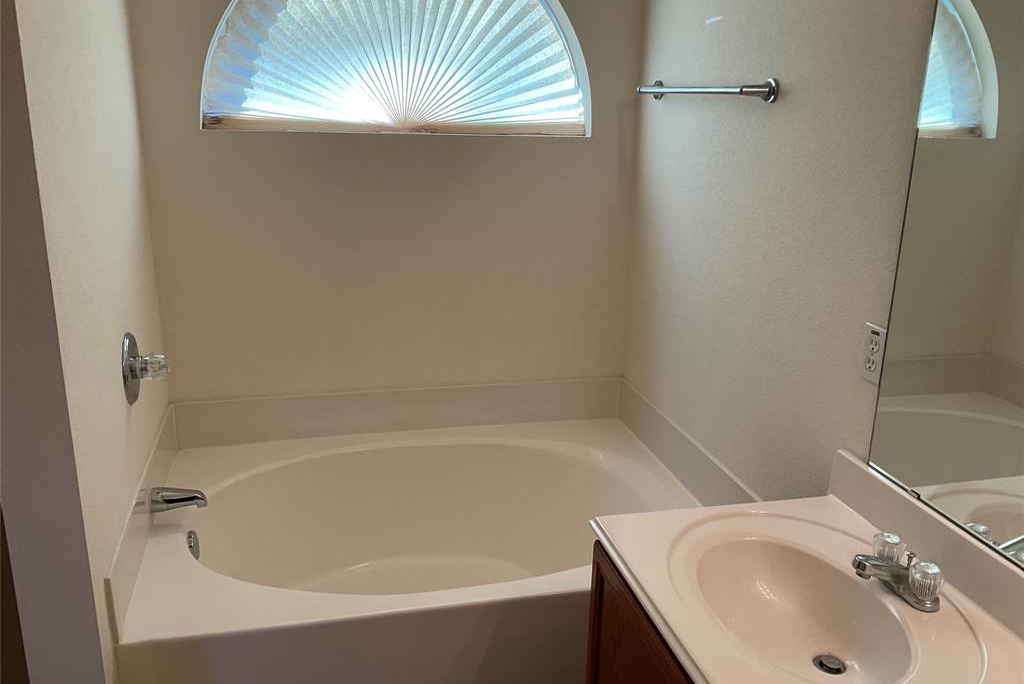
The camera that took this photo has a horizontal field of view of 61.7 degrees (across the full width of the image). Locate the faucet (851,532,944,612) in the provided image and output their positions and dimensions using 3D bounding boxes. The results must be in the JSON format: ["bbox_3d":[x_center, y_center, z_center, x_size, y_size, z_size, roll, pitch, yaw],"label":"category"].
[{"bbox_3d":[0.655,0.397,1.487,0.143,0.080,0.157,-3,17,-14],"label":"faucet"}]

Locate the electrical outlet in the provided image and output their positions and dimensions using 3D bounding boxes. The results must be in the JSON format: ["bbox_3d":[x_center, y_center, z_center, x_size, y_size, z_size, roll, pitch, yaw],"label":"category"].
[{"bbox_3d":[0.717,0.024,1.707,0.007,0.113,0.070,-3,17,-14],"label":"electrical outlet"}]

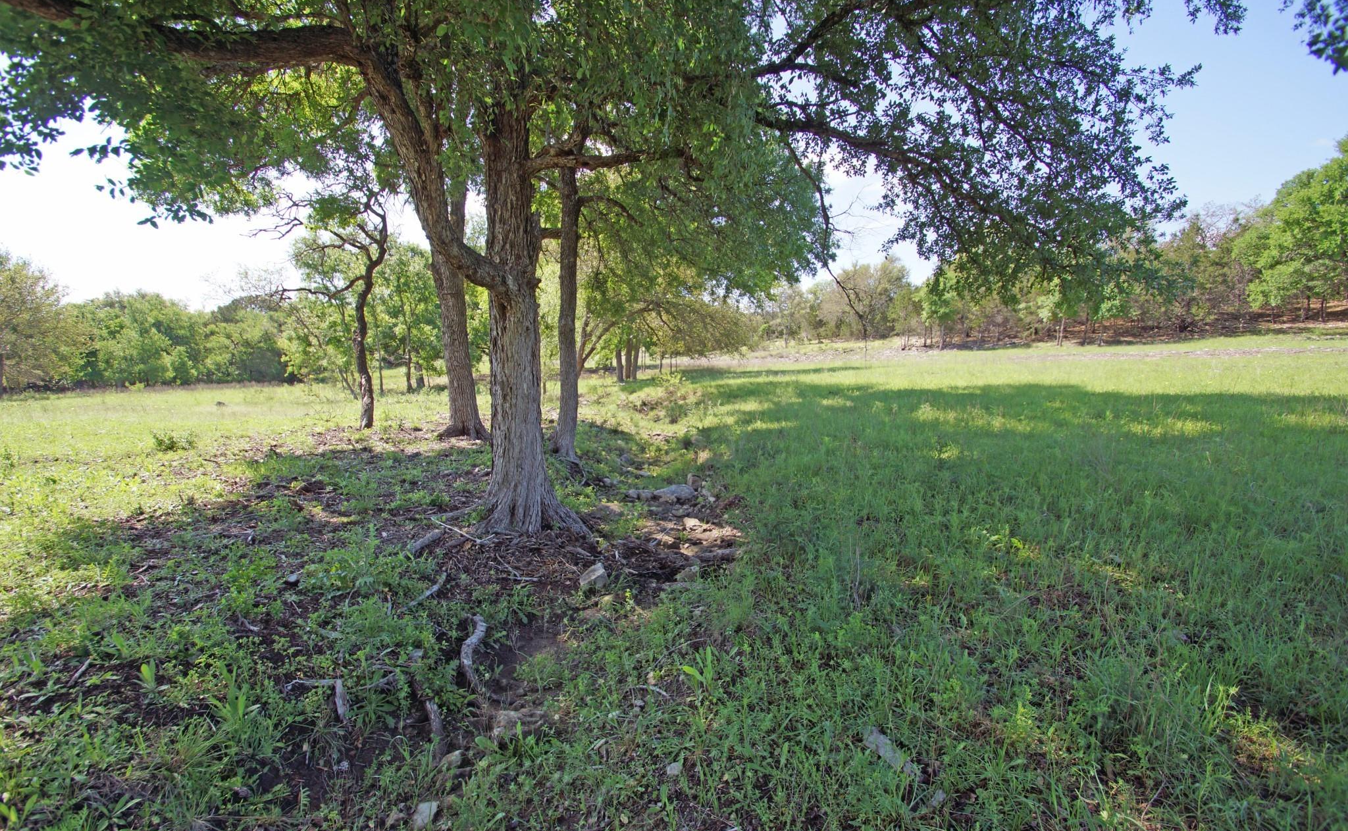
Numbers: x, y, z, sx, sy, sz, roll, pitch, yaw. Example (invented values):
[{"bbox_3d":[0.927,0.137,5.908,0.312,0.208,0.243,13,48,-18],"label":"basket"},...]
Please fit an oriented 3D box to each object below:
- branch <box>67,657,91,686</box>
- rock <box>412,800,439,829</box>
[{"bbox_3d":[-3.041,1.312,2.873,0.030,0.030,0.290,-2,5,-32],"label":"branch"},{"bbox_3d":[-0.879,1.412,1.988,0.070,0.045,0.095,1,5,12],"label":"rock"}]

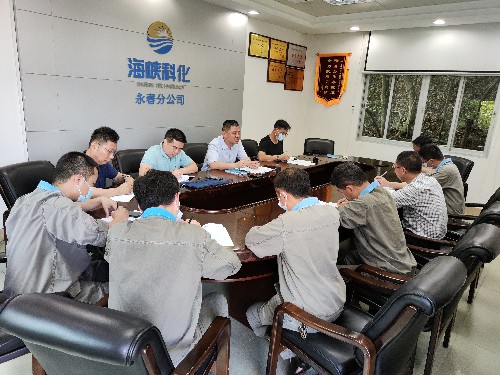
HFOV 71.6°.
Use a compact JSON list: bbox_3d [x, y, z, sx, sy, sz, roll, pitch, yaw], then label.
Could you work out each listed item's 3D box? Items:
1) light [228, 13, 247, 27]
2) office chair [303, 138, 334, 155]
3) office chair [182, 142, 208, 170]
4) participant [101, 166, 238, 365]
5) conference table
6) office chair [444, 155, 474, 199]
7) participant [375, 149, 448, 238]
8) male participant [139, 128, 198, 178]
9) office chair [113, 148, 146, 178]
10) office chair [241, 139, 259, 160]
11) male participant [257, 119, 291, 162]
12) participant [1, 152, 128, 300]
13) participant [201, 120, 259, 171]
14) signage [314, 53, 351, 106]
[{"bbox_3d":[-0.169,-2.273,4.689,0.080,0.180,0.260,15,19,39],"label":"light"},{"bbox_3d":[0.913,-0.276,5.198,0.600,0.910,0.620,11,16,26],"label":"office chair"},{"bbox_3d":[-0.474,0.026,3.844,0.620,0.970,0.570,16,19,40],"label":"office chair"},{"bbox_3d":[-0.341,0.484,1.651,0.600,1.210,0.800,4,15,3],"label":"participant"},{"bbox_3d":[0.432,0.281,3.277,1.640,0.750,3.780,15,19,39],"label":"conference table"},{"bbox_3d":[2.202,0.144,4.039,0.620,0.970,0.570,-6,17,-33],"label":"office chair"},{"bbox_3d":[1.235,0.272,2.882,0.800,1.190,0.550,14,18,36],"label":"participant"},{"bbox_3d":[-0.736,0.076,3.133,0.550,1.200,0.800,-11,20,-43],"label":"male participant"},{"bbox_3d":[-0.857,0.154,3.260,0.620,0.970,0.570,16,19,40],"label":"office chair"},{"bbox_3d":[-0.008,-0.068,4.316,0.620,0.970,0.570,16,19,40],"label":"office chair"},{"bbox_3d":[0.276,-0.218,4.259,0.720,1.200,0.580,12,17,31],"label":"male participant"},{"bbox_3d":[-0.931,0.372,1.867,0.750,1.130,0.600,-11,21,-44],"label":"participant"},{"bbox_3d":[-0.238,-0.105,3.710,0.720,1.200,0.600,14,18,34],"label":"participant"},{"bbox_3d":[1.228,-1.655,5.330,0.560,0.780,0.030,16,19,40],"label":"signage"}]

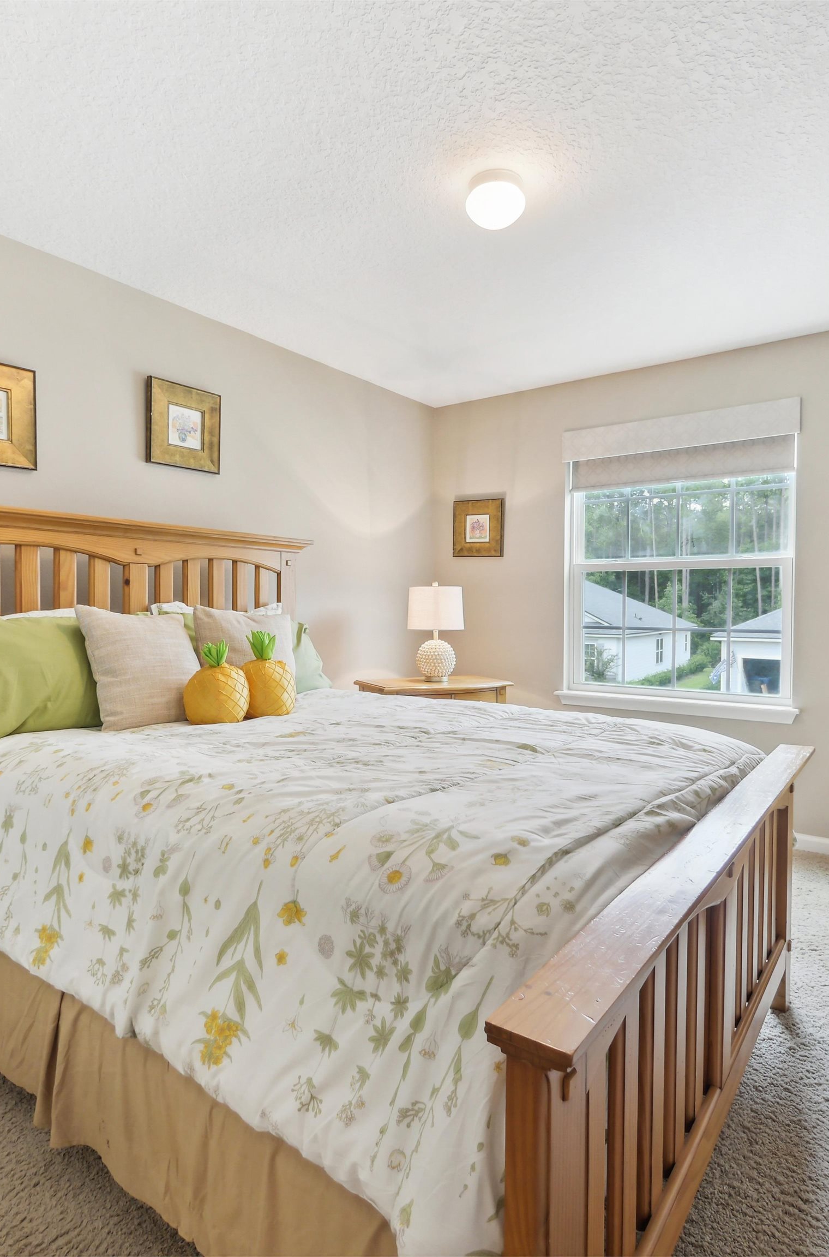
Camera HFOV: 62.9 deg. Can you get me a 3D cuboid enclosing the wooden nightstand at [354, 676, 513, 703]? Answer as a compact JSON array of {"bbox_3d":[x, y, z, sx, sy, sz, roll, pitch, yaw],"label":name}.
[{"bbox_3d":[0.106,0.679,3.817,0.760,0.750,0.450,0,1,-24],"label":"wooden nightstand"}]

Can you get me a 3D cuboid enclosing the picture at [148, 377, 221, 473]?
[{"bbox_3d":[-0.999,-0.878,2.971,0.033,0.358,0.350,1,2,37],"label":"picture"}]

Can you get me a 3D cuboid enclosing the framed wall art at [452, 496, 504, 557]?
[{"bbox_3d":[0.402,-0.624,4.233,0.360,0.352,0.030,1,2,37],"label":"framed wall art"}]

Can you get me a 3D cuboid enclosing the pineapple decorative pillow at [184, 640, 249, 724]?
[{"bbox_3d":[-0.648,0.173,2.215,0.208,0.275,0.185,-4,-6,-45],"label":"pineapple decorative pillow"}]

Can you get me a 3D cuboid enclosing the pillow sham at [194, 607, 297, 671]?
[{"bbox_3d":[-0.667,0.126,2.788,0.150,0.430,0.470,-19,-10,36],"label":"pillow sham"}]

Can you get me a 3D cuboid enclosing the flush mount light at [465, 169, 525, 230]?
[{"bbox_3d":[0.252,-1.306,2.091,0.183,0.115,0.183,0,1,0],"label":"flush mount light"}]

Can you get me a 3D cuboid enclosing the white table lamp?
[{"bbox_3d":[0.113,0.014,3.660,0.303,0.532,0.303,0,2,0],"label":"white table lamp"}]

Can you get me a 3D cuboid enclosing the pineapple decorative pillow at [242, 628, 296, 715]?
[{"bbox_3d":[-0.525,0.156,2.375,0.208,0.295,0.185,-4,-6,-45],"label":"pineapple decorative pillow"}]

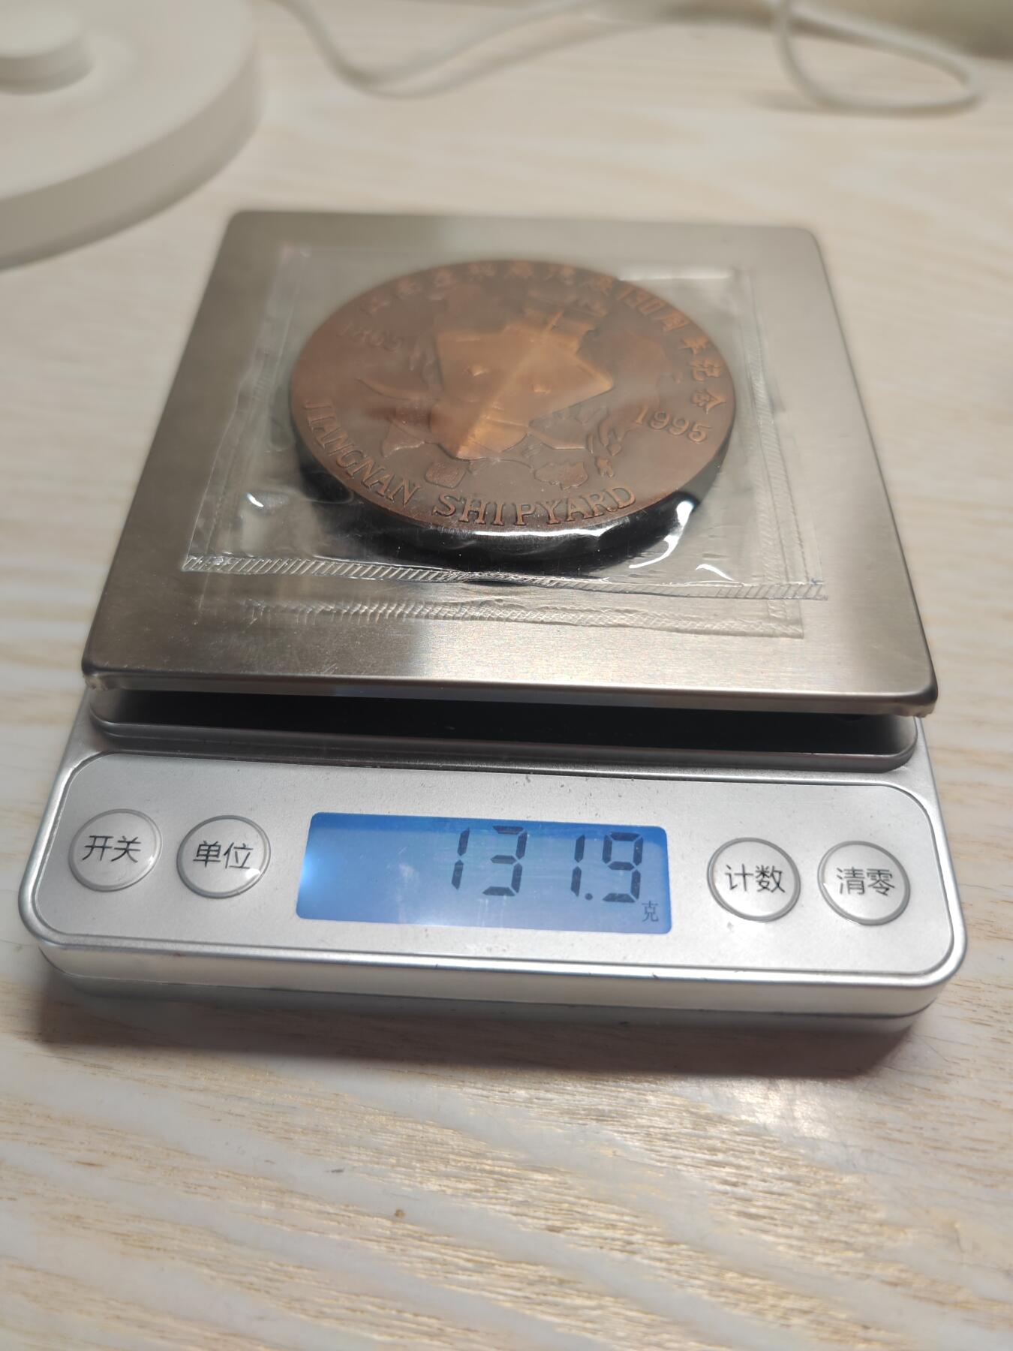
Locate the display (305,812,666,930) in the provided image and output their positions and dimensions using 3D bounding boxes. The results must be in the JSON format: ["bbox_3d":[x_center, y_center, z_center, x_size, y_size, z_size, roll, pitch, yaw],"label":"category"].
[{"bbox_3d":[-0.002,0.022,0.117,0.040,0.001,0.013,2,52,1],"label":"display"}]

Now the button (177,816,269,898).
[{"bbox_3d":[-0.031,0.020,0.117,0.010,0.001,0.010,2,52,1],"label":"button"}]

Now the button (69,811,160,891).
[{"bbox_3d":[-0.043,0.019,0.117,0.010,0.001,0.010,2,52,1],"label":"button"}]

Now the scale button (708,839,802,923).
[{"bbox_3d":[0.027,0.023,0.116,0.010,0.001,0.010,2,52,1],"label":"scale button"}]

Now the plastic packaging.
[{"bbox_3d":[0.001,-0.039,0.147,0.077,0.006,0.077,2,52,1],"label":"plastic packaging"}]

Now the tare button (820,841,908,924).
[{"bbox_3d":[0.040,0.023,0.116,0.010,0.001,0.010,2,52,1],"label":"tare button"}]

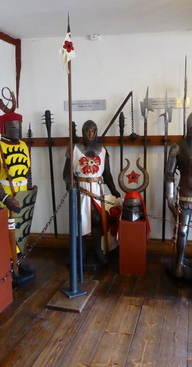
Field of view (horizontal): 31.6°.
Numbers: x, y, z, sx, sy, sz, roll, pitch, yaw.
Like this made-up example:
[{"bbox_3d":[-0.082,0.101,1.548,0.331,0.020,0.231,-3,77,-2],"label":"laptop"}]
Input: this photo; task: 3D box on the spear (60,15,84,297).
[{"bbox_3d":[-0.230,-0.222,3.269,0.170,2.660,0.150,2,9,15],"label":"spear"}]

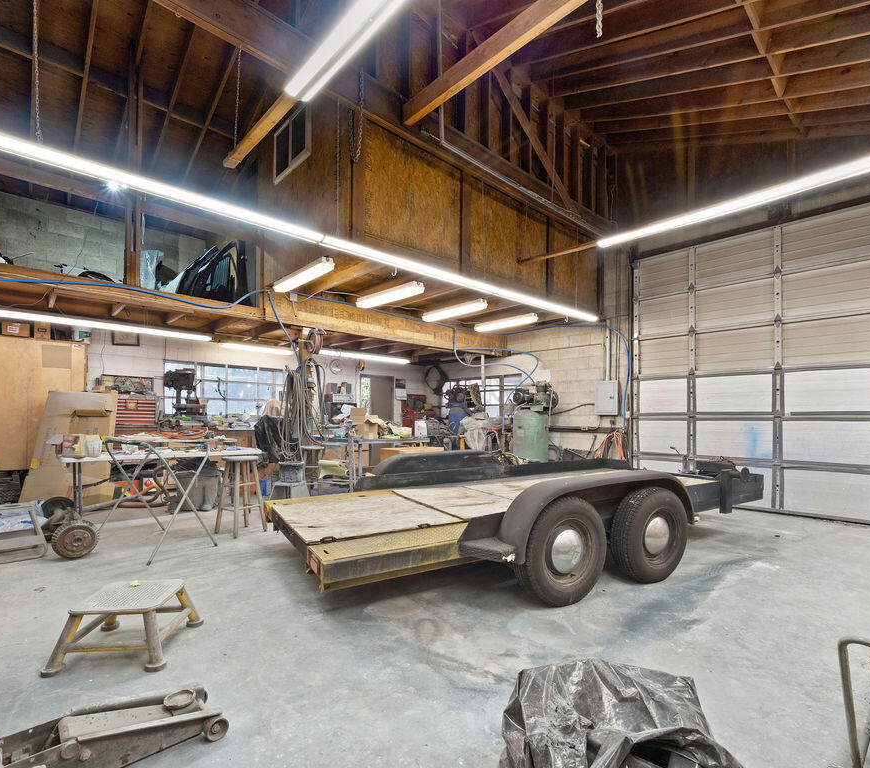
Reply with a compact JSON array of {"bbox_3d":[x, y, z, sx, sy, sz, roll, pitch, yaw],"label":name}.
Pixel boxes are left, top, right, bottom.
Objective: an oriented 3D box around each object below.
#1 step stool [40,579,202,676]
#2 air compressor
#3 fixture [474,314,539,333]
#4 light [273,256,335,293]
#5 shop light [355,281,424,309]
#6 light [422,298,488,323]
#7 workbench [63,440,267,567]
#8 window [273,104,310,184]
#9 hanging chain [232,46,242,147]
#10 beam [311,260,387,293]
[{"bbox_3d":[-1.640,1.285,2.235,0.540,0.275,0.490,1,-2,-5],"label":"step stool"},{"bbox_3d":[1.670,0.860,7.100,0.720,1.820,0.620,-2,-3,44],"label":"air compressor"},{"bbox_3d":[1.200,-1.031,7.000,1.250,0.110,0.180,-2,-3,44],"label":"fixture"},{"bbox_3d":[-1.655,-1.335,5.155,1.256,0.090,0.150,-4,-6,43],"label":"light"},{"bbox_3d":[-0.656,-1.263,5.850,1.276,0.090,0.150,-3,-6,41],"label":"shop light"},{"bbox_3d":[0.292,-1.093,6.200,1.250,0.110,0.180,-2,-3,44],"label":"light"},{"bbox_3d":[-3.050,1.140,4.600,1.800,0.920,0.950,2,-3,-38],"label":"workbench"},{"bbox_3d":[-1.680,-2.810,4.850,0.880,0.590,0.080,-2,-3,44],"label":"window"},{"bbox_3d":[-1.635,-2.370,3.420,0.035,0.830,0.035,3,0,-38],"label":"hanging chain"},{"bbox_3d":[-1.150,-1.435,5.410,1.457,0.160,0.080,-3,-6,42],"label":"beam"}]

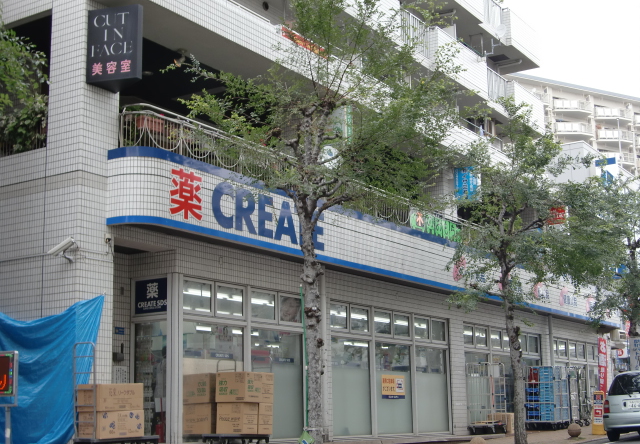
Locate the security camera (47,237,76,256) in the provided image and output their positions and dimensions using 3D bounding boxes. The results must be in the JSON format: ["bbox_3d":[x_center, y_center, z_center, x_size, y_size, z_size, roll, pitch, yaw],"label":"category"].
[{"bbox_3d":[-3.550,0.339,13.936,0.390,0.120,0.110,-33,-17,5],"label":"security camera"}]

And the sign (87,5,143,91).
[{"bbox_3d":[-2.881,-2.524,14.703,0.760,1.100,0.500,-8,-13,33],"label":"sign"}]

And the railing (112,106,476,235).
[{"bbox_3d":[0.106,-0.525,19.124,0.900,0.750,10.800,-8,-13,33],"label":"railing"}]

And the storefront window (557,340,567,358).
[{"bbox_3d":[7.044,3.713,29.759,0.100,0.500,0.720,-8,-13,33],"label":"storefront window"}]

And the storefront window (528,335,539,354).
[{"bbox_3d":[5.902,3.382,28.064,0.100,0.500,0.700,-8,-13,33],"label":"storefront window"}]

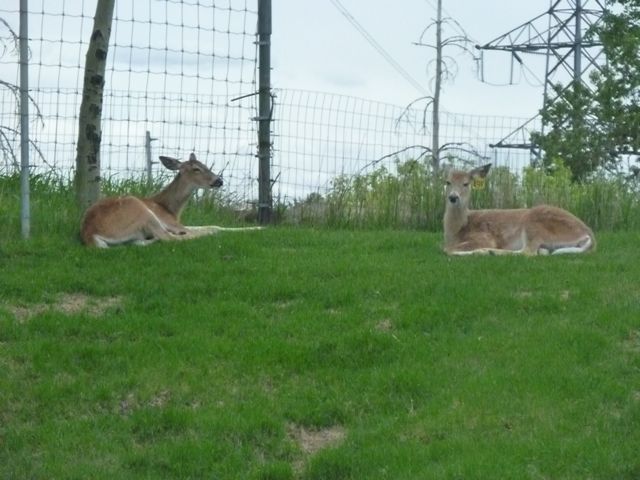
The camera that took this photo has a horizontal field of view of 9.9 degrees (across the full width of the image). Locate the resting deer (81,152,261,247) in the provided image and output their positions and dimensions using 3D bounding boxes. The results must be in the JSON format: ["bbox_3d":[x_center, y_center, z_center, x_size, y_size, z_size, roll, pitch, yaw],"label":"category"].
[{"bbox_3d":[-1.136,-0.304,28.100,1.380,0.690,0.540,2,-2,-42],"label":"resting deer"}]

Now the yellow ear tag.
[{"bbox_3d":[1.173,-0.408,27.200,0.092,0.090,0.012,0,-2,-3],"label":"yellow ear tag"}]

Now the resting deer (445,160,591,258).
[{"bbox_3d":[1.466,-0.225,27.300,1.080,0.685,0.500,0,-2,-10],"label":"resting deer"}]

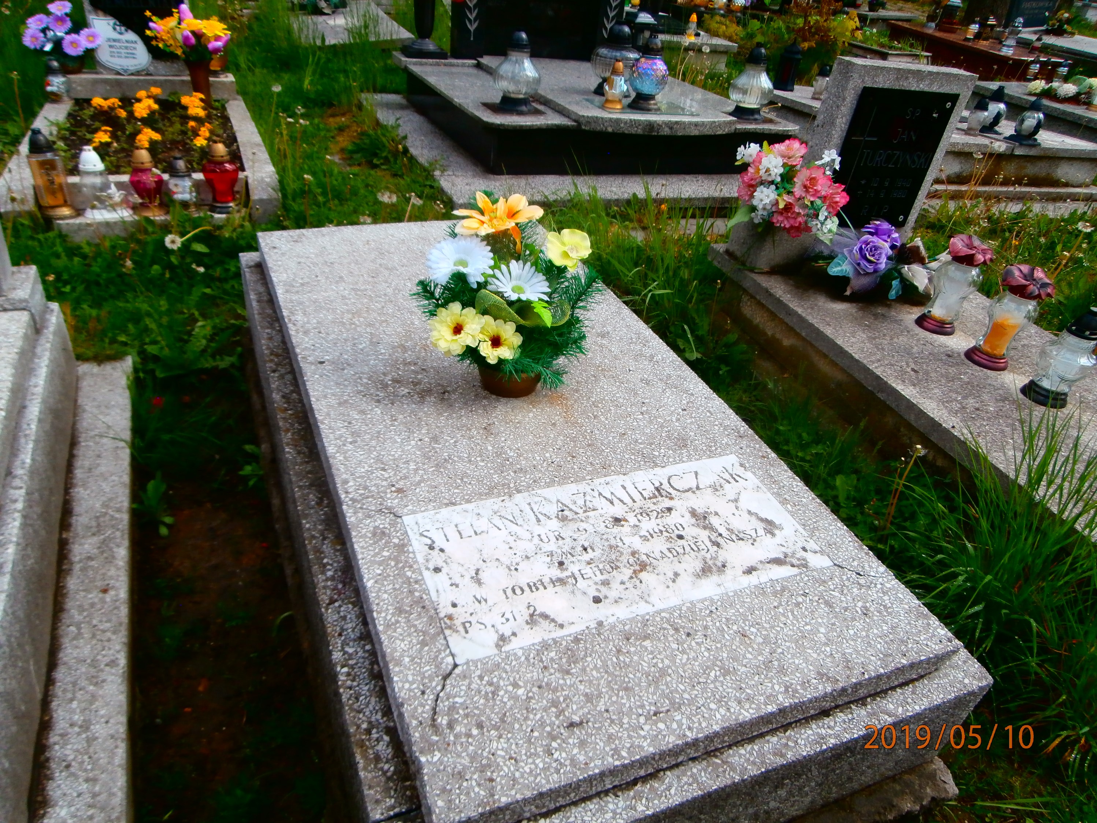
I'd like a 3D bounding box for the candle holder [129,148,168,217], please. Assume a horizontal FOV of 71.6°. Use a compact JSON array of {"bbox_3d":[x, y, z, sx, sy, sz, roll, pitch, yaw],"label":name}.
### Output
[{"bbox_3d":[-1.456,-0.831,2.754,0.128,0.221,0.128,-9,33,-22],"label":"candle holder"}]

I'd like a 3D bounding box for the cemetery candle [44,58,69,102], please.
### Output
[{"bbox_3d":[-2.619,-1.763,4.049,0.125,0.201,0.125,-9,33,-22],"label":"cemetery candle"}]

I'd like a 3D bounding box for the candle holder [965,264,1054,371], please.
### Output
[{"bbox_3d":[1.157,-0.231,1.914,0.126,0.242,0.126,-4,35,-22],"label":"candle holder"}]

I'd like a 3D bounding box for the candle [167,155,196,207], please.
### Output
[{"bbox_3d":[-1.303,-0.820,2.726,0.087,0.190,0.087,-11,36,-22],"label":"candle"}]

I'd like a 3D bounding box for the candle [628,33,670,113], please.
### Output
[{"bbox_3d":[0.467,-1.578,3.555,0.176,0.300,0.176,7,33,4],"label":"candle"}]

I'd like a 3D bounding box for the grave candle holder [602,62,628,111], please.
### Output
[{"bbox_3d":[0.299,-1.441,3.355,0.107,0.190,0.107,4,31,-2],"label":"grave candle holder"}]

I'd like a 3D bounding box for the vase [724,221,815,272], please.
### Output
[{"bbox_3d":[0.674,-0.559,2.356,0.196,0.157,0.138,-9,38,-20],"label":"vase"}]

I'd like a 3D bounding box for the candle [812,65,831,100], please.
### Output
[{"bbox_3d":[1.668,-1.972,4.561,0.114,0.180,0.114,14,34,14],"label":"candle"}]

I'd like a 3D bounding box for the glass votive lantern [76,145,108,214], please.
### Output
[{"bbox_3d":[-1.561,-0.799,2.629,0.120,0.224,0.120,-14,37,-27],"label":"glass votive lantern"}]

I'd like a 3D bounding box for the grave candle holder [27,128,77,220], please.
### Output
[{"bbox_3d":[-1.746,-0.834,2.655,0.130,0.285,0.125,-9,33,-22],"label":"grave candle holder"}]

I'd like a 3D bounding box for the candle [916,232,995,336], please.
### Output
[{"bbox_3d":[1.104,-0.341,2.074,0.126,0.239,0.126,-4,35,-22],"label":"candle"}]

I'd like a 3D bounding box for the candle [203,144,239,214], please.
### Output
[{"bbox_3d":[-1.220,-0.871,2.836,0.142,0.240,0.142,-9,33,-22],"label":"candle"}]

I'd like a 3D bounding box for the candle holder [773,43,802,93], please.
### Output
[{"bbox_3d":[1.540,-2.204,4.876,0.135,0.273,0.135,-7,33,-19],"label":"candle holder"}]

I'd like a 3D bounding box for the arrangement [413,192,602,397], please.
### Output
[{"bbox_3d":[-0.096,-0.204,1.508,0.345,0.365,0.290,-4,35,-15],"label":"arrangement"}]

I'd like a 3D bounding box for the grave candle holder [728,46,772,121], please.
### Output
[{"bbox_3d":[0.983,-1.575,3.648,0.208,0.302,0.208,11,33,10],"label":"grave candle holder"}]

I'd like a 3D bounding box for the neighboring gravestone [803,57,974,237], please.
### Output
[{"bbox_3d":[1.047,-0.818,2.442,0.473,0.542,0.095,-6,38,-21],"label":"neighboring gravestone"}]

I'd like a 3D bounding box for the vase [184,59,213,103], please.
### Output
[{"bbox_3d":[-1.732,-1.651,3.850,0.128,0.214,0.128,-9,35,-21],"label":"vase"}]

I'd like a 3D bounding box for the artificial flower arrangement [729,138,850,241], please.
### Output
[{"bbox_3d":[0.697,-0.648,2.219,0.279,0.256,0.223,-9,38,-20],"label":"artificial flower arrangement"}]

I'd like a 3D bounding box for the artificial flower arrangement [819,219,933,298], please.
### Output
[{"bbox_3d":[0.984,-0.466,2.288,0.340,0.180,0.200,-4,35,-22],"label":"artificial flower arrangement"}]

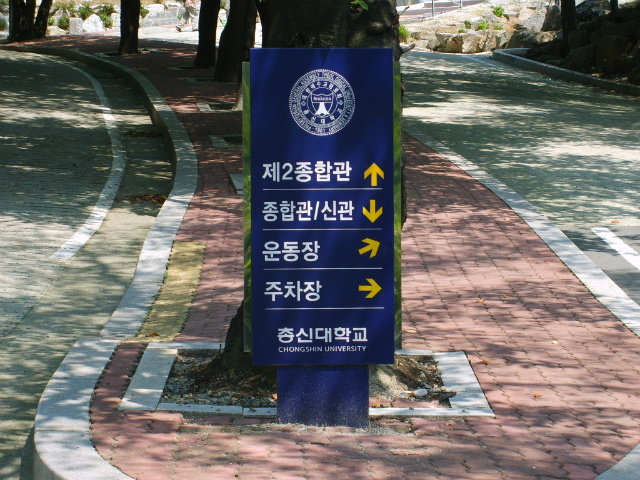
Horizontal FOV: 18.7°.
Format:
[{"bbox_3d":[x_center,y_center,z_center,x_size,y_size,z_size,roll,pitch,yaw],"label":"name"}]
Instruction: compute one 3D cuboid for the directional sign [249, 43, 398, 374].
[{"bbox_3d":[0.008,-0.128,7.380,0.600,1.200,0.120,-1,7,-2],"label":"directional sign"}]

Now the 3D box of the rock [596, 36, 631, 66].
[{"bbox_3d":[4.687,-3.018,31.000,0.543,0.527,0.500,1,7,9],"label":"rock"}]

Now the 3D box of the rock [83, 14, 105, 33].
[{"bbox_3d":[-6.825,-6.524,58.500,0.663,0.542,0.500,-1,7,-7],"label":"rock"}]

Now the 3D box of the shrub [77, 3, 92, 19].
[{"bbox_3d":[-7.218,-7.034,59.500,0.490,0.490,0.460,-1,7,-7],"label":"shrub"}]

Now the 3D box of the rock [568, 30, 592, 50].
[{"bbox_3d":[4.495,-3.443,33.500,0.414,0.345,0.400,1,7,8],"label":"rock"}]

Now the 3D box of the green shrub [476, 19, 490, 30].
[{"bbox_3d":[3.622,-4.773,43.000,0.310,0.266,0.300,0,7,5],"label":"green shrub"}]

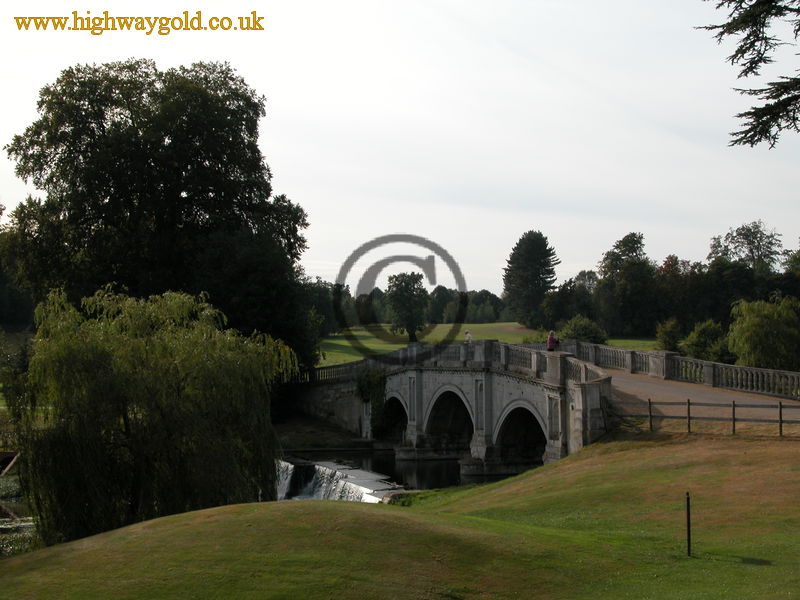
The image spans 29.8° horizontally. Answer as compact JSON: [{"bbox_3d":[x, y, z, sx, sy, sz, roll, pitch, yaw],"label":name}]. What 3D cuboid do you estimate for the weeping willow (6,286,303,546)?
[{"bbox_3d":[-8.100,3.950,49.000,9.200,8.500,8.600,0,-1,-9],"label":"weeping willow"}]

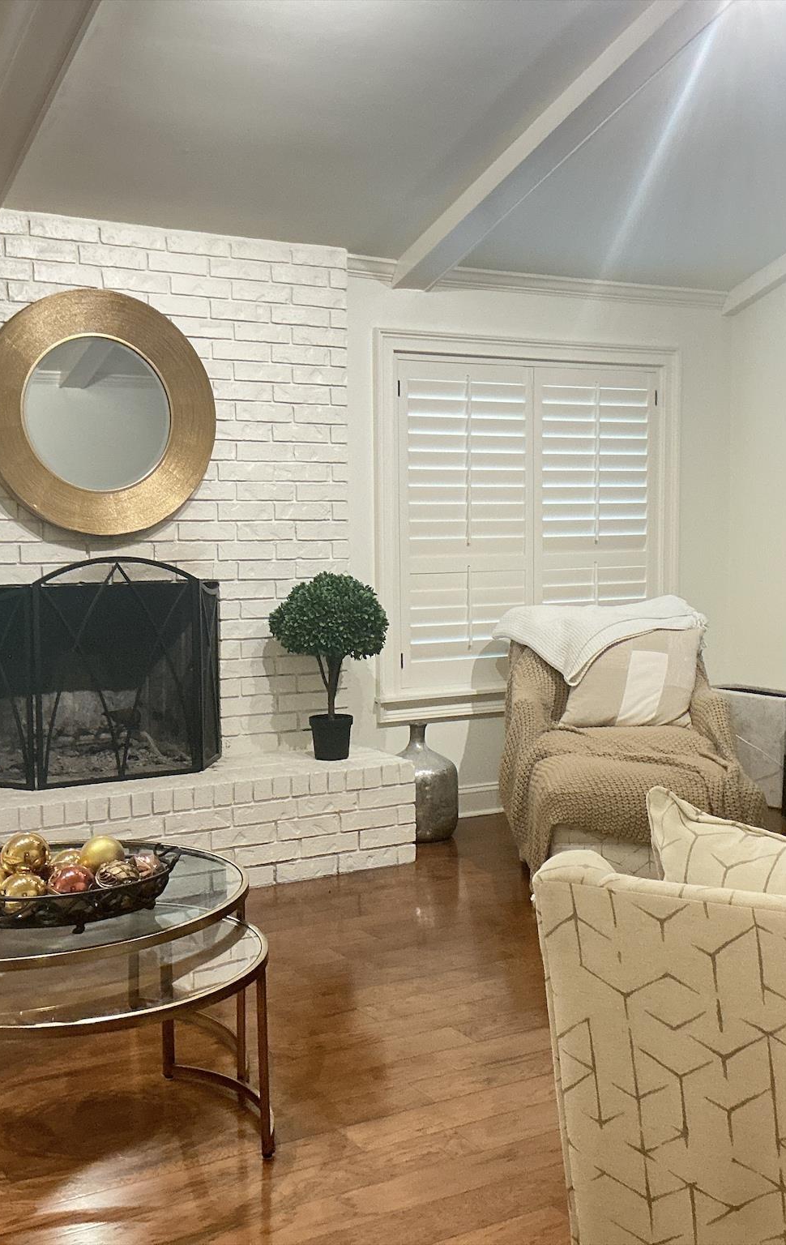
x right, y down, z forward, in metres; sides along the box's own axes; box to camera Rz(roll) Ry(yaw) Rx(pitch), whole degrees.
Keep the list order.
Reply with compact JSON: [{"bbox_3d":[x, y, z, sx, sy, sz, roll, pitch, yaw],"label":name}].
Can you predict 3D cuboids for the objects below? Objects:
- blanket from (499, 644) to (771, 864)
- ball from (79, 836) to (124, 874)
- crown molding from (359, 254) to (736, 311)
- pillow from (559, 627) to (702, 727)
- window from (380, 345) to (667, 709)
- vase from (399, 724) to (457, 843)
[{"bbox_3d":[0.865,0.484,5.030,0.800,0.880,0.860,-1,4,0],"label":"blanket"},{"bbox_3d":[-0.633,0.512,2.927,0.093,0.093,0.093,-1,4,0],"label":"ball"},{"bbox_3d":[0.724,-1.531,6.077,2.140,0.090,0.075,-3,4,-30],"label":"crown molding"},{"bbox_3d":[0.964,0.240,5.470,0.510,0.460,0.160,6,-15,13],"label":"pillow"},{"bbox_3d":[0.661,-0.441,6.131,1.680,1.665,0.100,-3,5,-31],"label":"window"},{"bbox_3d":[0.111,0.661,5.617,0.335,0.475,0.335,0,4,0],"label":"vase"}]

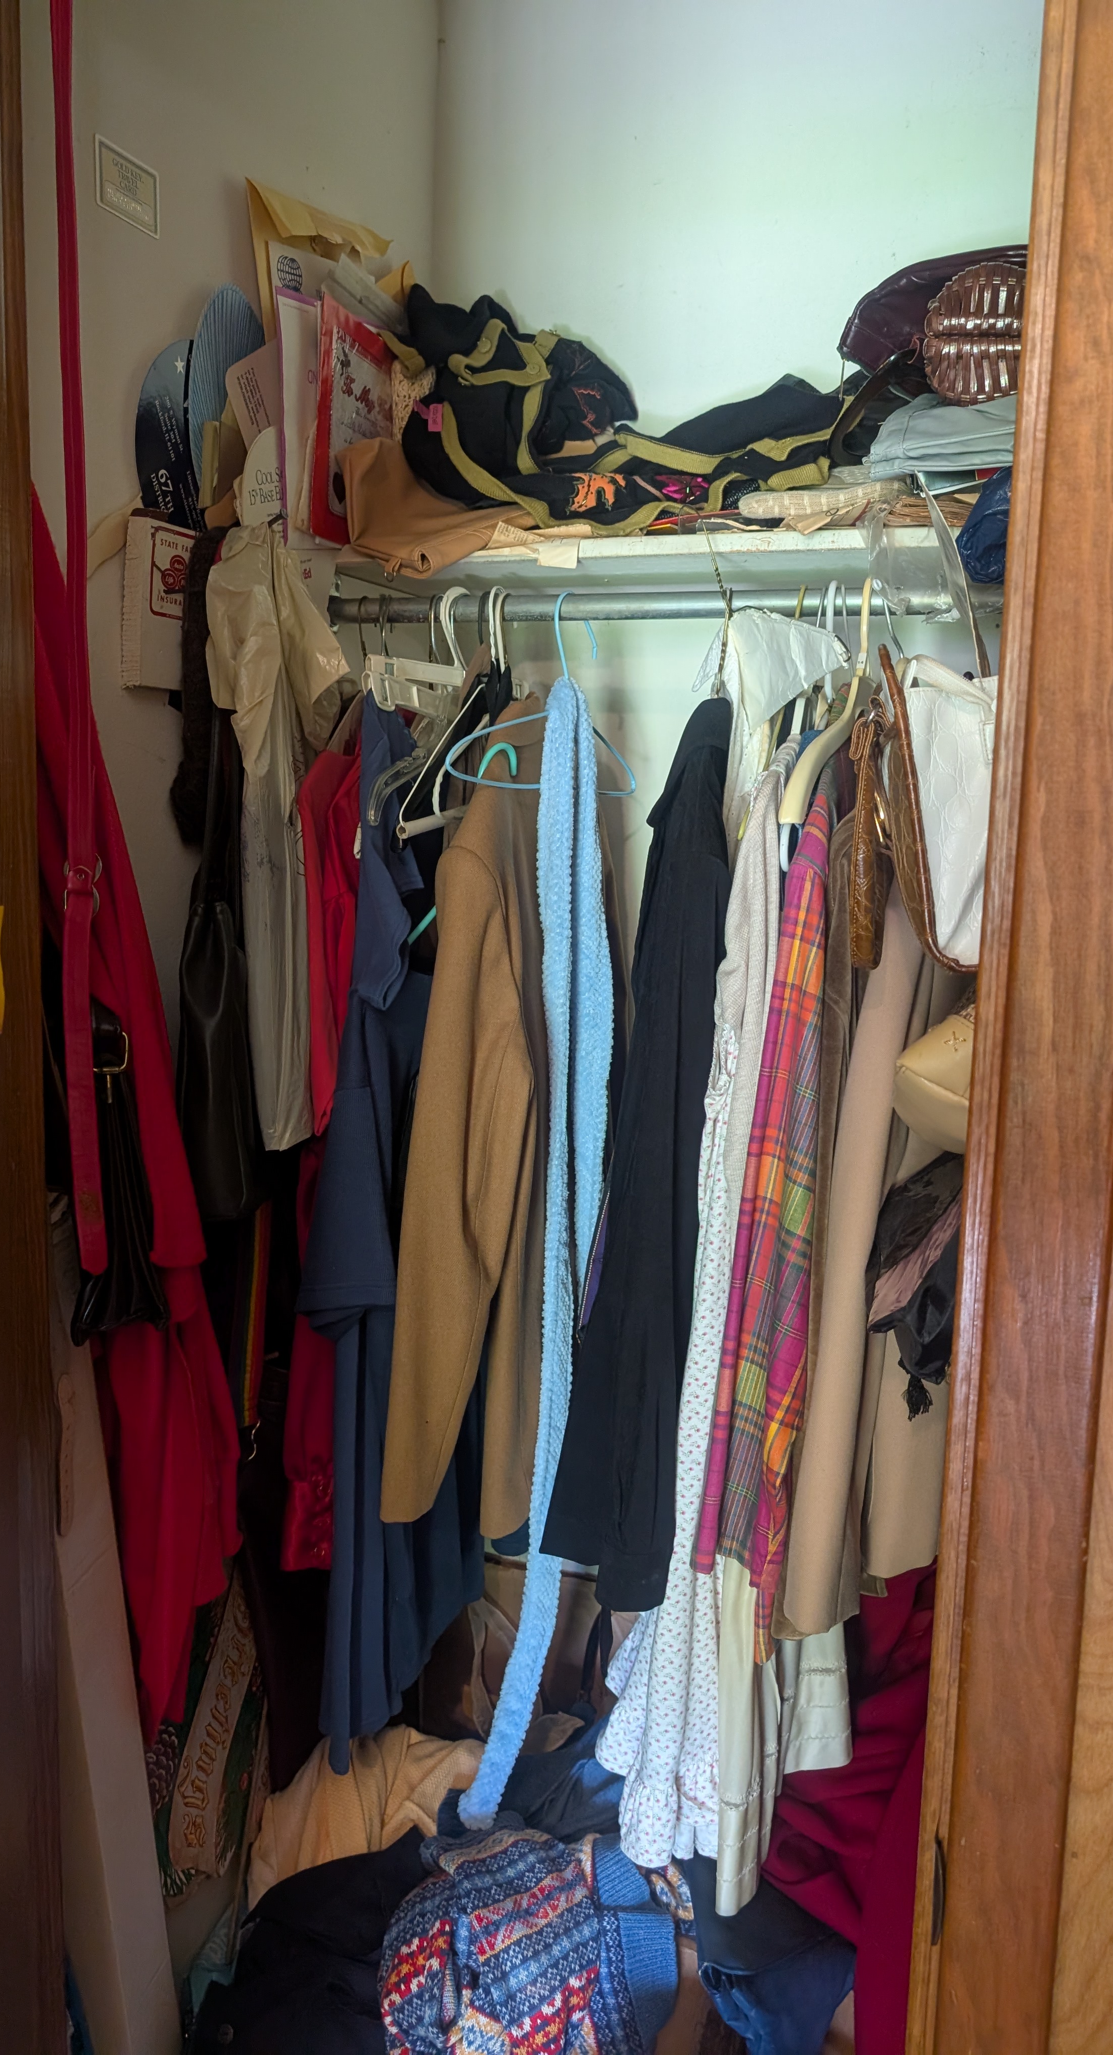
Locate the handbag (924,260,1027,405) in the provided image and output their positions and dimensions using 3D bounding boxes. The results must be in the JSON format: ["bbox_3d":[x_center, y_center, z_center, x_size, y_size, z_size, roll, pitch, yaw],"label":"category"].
[{"bbox_3d":[0.425,-0.677,1.392,0.175,0.145,0.120,3,8,13],"label":"handbag"}]

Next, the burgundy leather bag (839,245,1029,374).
[{"bbox_3d":[0.427,-0.720,1.457,0.320,0.180,0.110,3,8,13],"label":"burgundy leather bag"}]

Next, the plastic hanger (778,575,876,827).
[{"bbox_3d":[0.299,-0.320,1.413,0.040,0.240,0.440,5,8,24],"label":"plastic hanger"}]

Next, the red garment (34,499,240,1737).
[{"bbox_3d":[-0.359,0.074,1.163,0.140,1.030,0.290,4,8,18],"label":"red garment"}]

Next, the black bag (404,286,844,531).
[{"bbox_3d":[0.068,-0.649,1.488,0.490,0.280,0.250,3,8,13],"label":"black bag"}]

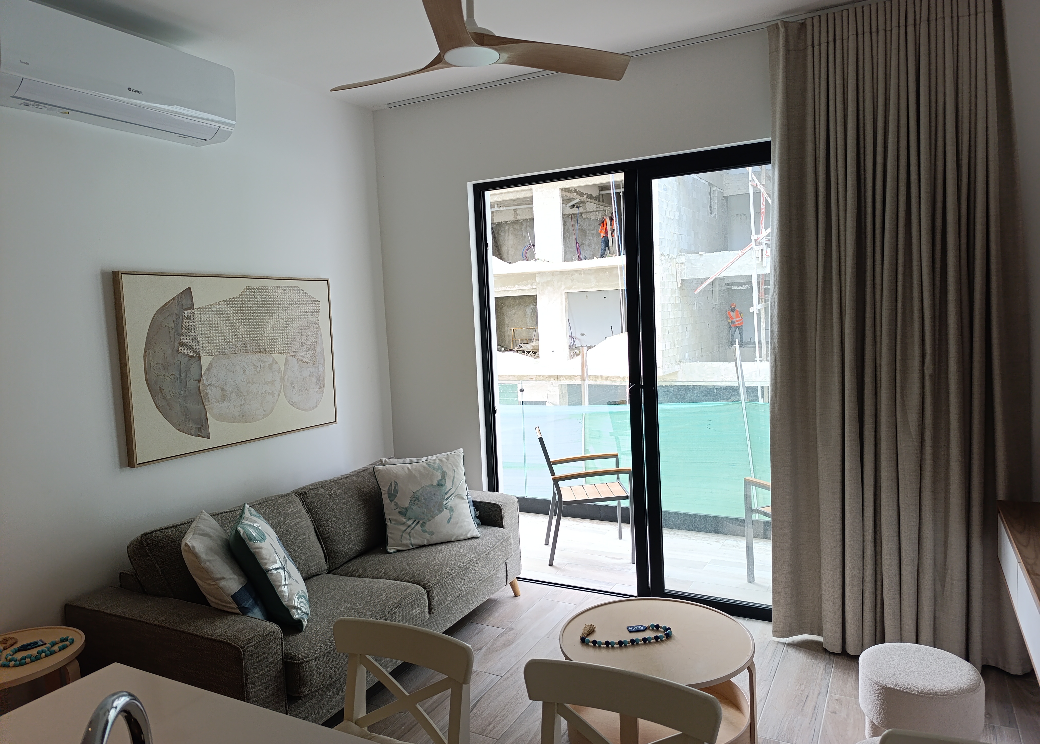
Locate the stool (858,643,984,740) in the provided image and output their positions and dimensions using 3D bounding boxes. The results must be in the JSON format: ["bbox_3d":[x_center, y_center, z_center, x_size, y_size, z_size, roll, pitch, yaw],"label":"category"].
[{"bbox_3d":[1.354,1.154,2.356,0.365,0.310,0.365,0,5,26],"label":"stool"}]

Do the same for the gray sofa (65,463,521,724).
[{"bbox_3d":[-0.819,0.936,3.143,0.880,0.800,1.870,0,5,27],"label":"gray sofa"}]

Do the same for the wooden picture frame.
[{"bbox_3d":[-1.275,-0.057,3.207,0.045,0.770,1.170,0,5,26],"label":"wooden picture frame"}]

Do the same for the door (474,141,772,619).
[{"bbox_3d":[0.676,0.072,3.661,1.930,2.319,0.120,0,5,26],"label":"door"}]

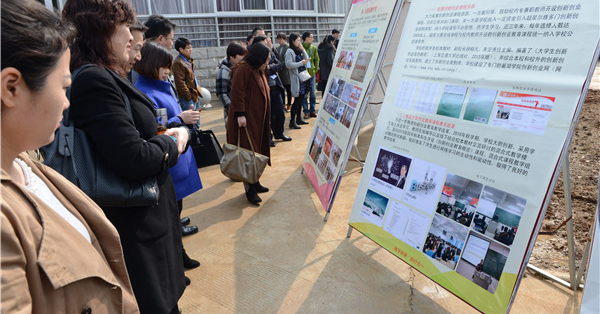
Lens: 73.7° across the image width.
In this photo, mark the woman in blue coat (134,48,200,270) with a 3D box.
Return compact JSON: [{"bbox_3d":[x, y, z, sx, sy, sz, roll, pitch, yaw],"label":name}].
[{"bbox_3d":[-0.861,0.068,2.584,0.460,1.566,0.500,-2,16,0],"label":"woman in blue coat"}]

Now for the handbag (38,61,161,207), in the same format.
[{"bbox_3d":[-0.627,-0.059,1.270,0.370,0.440,0.160,-3,16,-2],"label":"handbag"}]

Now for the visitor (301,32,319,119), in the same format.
[{"bbox_3d":[0.176,-1.664,8.177,0.340,1.704,0.500,13,22,43],"label":"visitor"}]

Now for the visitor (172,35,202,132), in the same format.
[{"bbox_3d":[-1.511,-0.795,5.528,0.340,1.642,0.500,2,17,14],"label":"visitor"}]

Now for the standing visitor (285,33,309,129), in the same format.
[{"bbox_3d":[-0.081,-1.385,7.299,0.420,1.678,0.480,3,17,19],"label":"standing visitor"}]

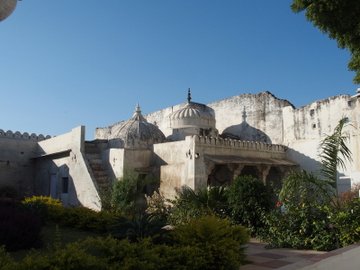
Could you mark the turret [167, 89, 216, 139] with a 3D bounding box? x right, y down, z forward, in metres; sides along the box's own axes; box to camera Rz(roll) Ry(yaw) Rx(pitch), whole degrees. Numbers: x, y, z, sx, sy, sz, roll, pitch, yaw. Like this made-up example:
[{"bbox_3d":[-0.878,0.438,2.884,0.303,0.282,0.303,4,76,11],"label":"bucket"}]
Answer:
[{"bbox_3d":[0.807,-1.323,23.500,3.000,3.350,3.000,0,-8,0],"label":"turret"}]

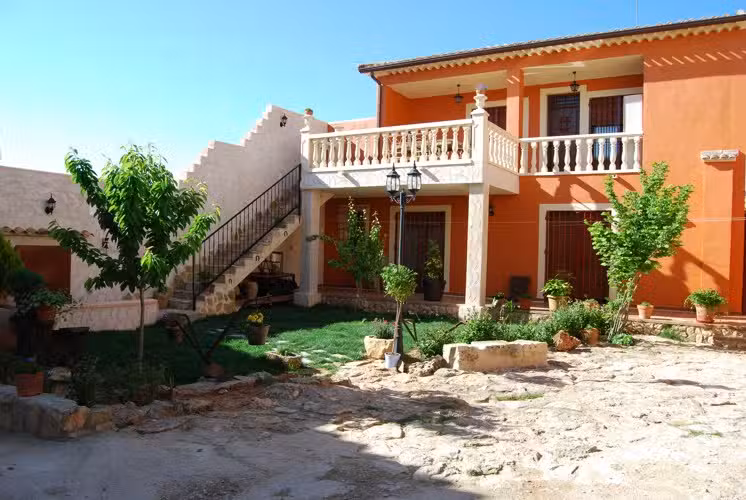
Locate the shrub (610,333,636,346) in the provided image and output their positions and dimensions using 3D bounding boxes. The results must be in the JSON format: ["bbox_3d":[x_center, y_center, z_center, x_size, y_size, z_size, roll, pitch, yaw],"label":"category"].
[{"bbox_3d":[4.118,1.469,9.250,0.400,0.210,0.360,2,1,24],"label":"shrub"}]

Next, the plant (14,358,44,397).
[{"bbox_3d":[-2.907,1.045,4.750,0.250,0.300,0.250,0,1,-31],"label":"plant"}]

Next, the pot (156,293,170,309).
[{"bbox_3d":[-4.070,0.984,10.900,0.260,0.320,0.260,1,1,-20],"label":"pot"}]

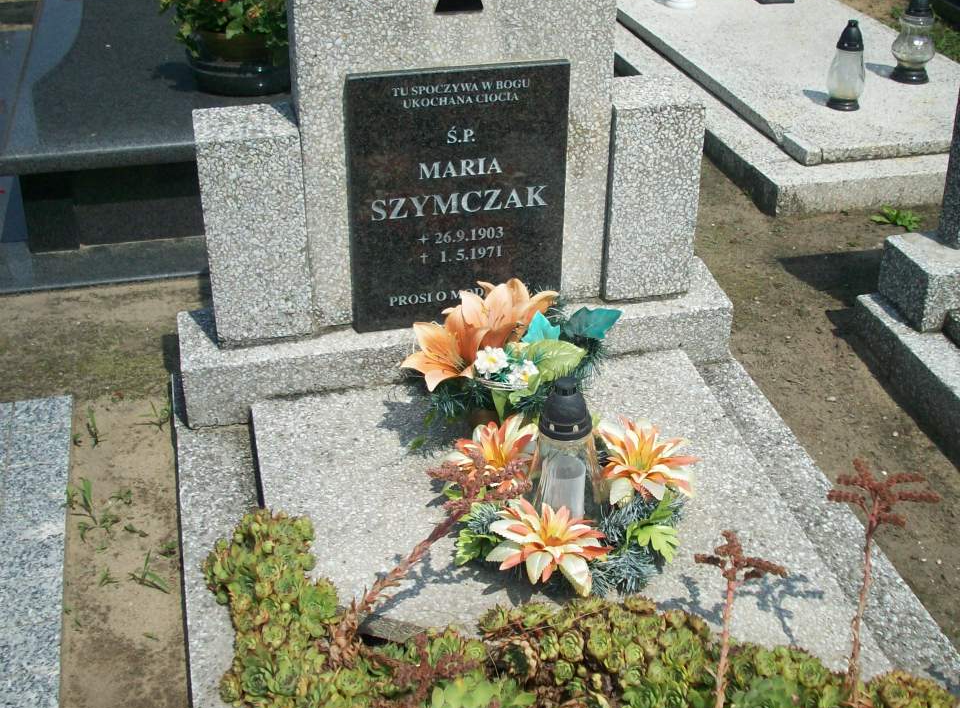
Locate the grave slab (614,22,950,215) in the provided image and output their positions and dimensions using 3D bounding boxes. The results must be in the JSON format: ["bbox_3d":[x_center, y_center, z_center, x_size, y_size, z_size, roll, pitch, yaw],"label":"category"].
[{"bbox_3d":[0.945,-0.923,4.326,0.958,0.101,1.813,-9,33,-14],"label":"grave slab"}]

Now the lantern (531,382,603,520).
[{"bbox_3d":[0.140,0.149,2.096,0.108,0.268,0.108,0,32,0],"label":"lantern"}]

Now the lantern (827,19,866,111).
[{"bbox_3d":[1.017,-0.799,3.775,0.107,0.243,0.107,-9,33,-14],"label":"lantern"}]

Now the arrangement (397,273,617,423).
[{"bbox_3d":[0.056,-0.009,2.398,0.381,0.232,0.288,-7,32,-11],"label":"arrangement"}]

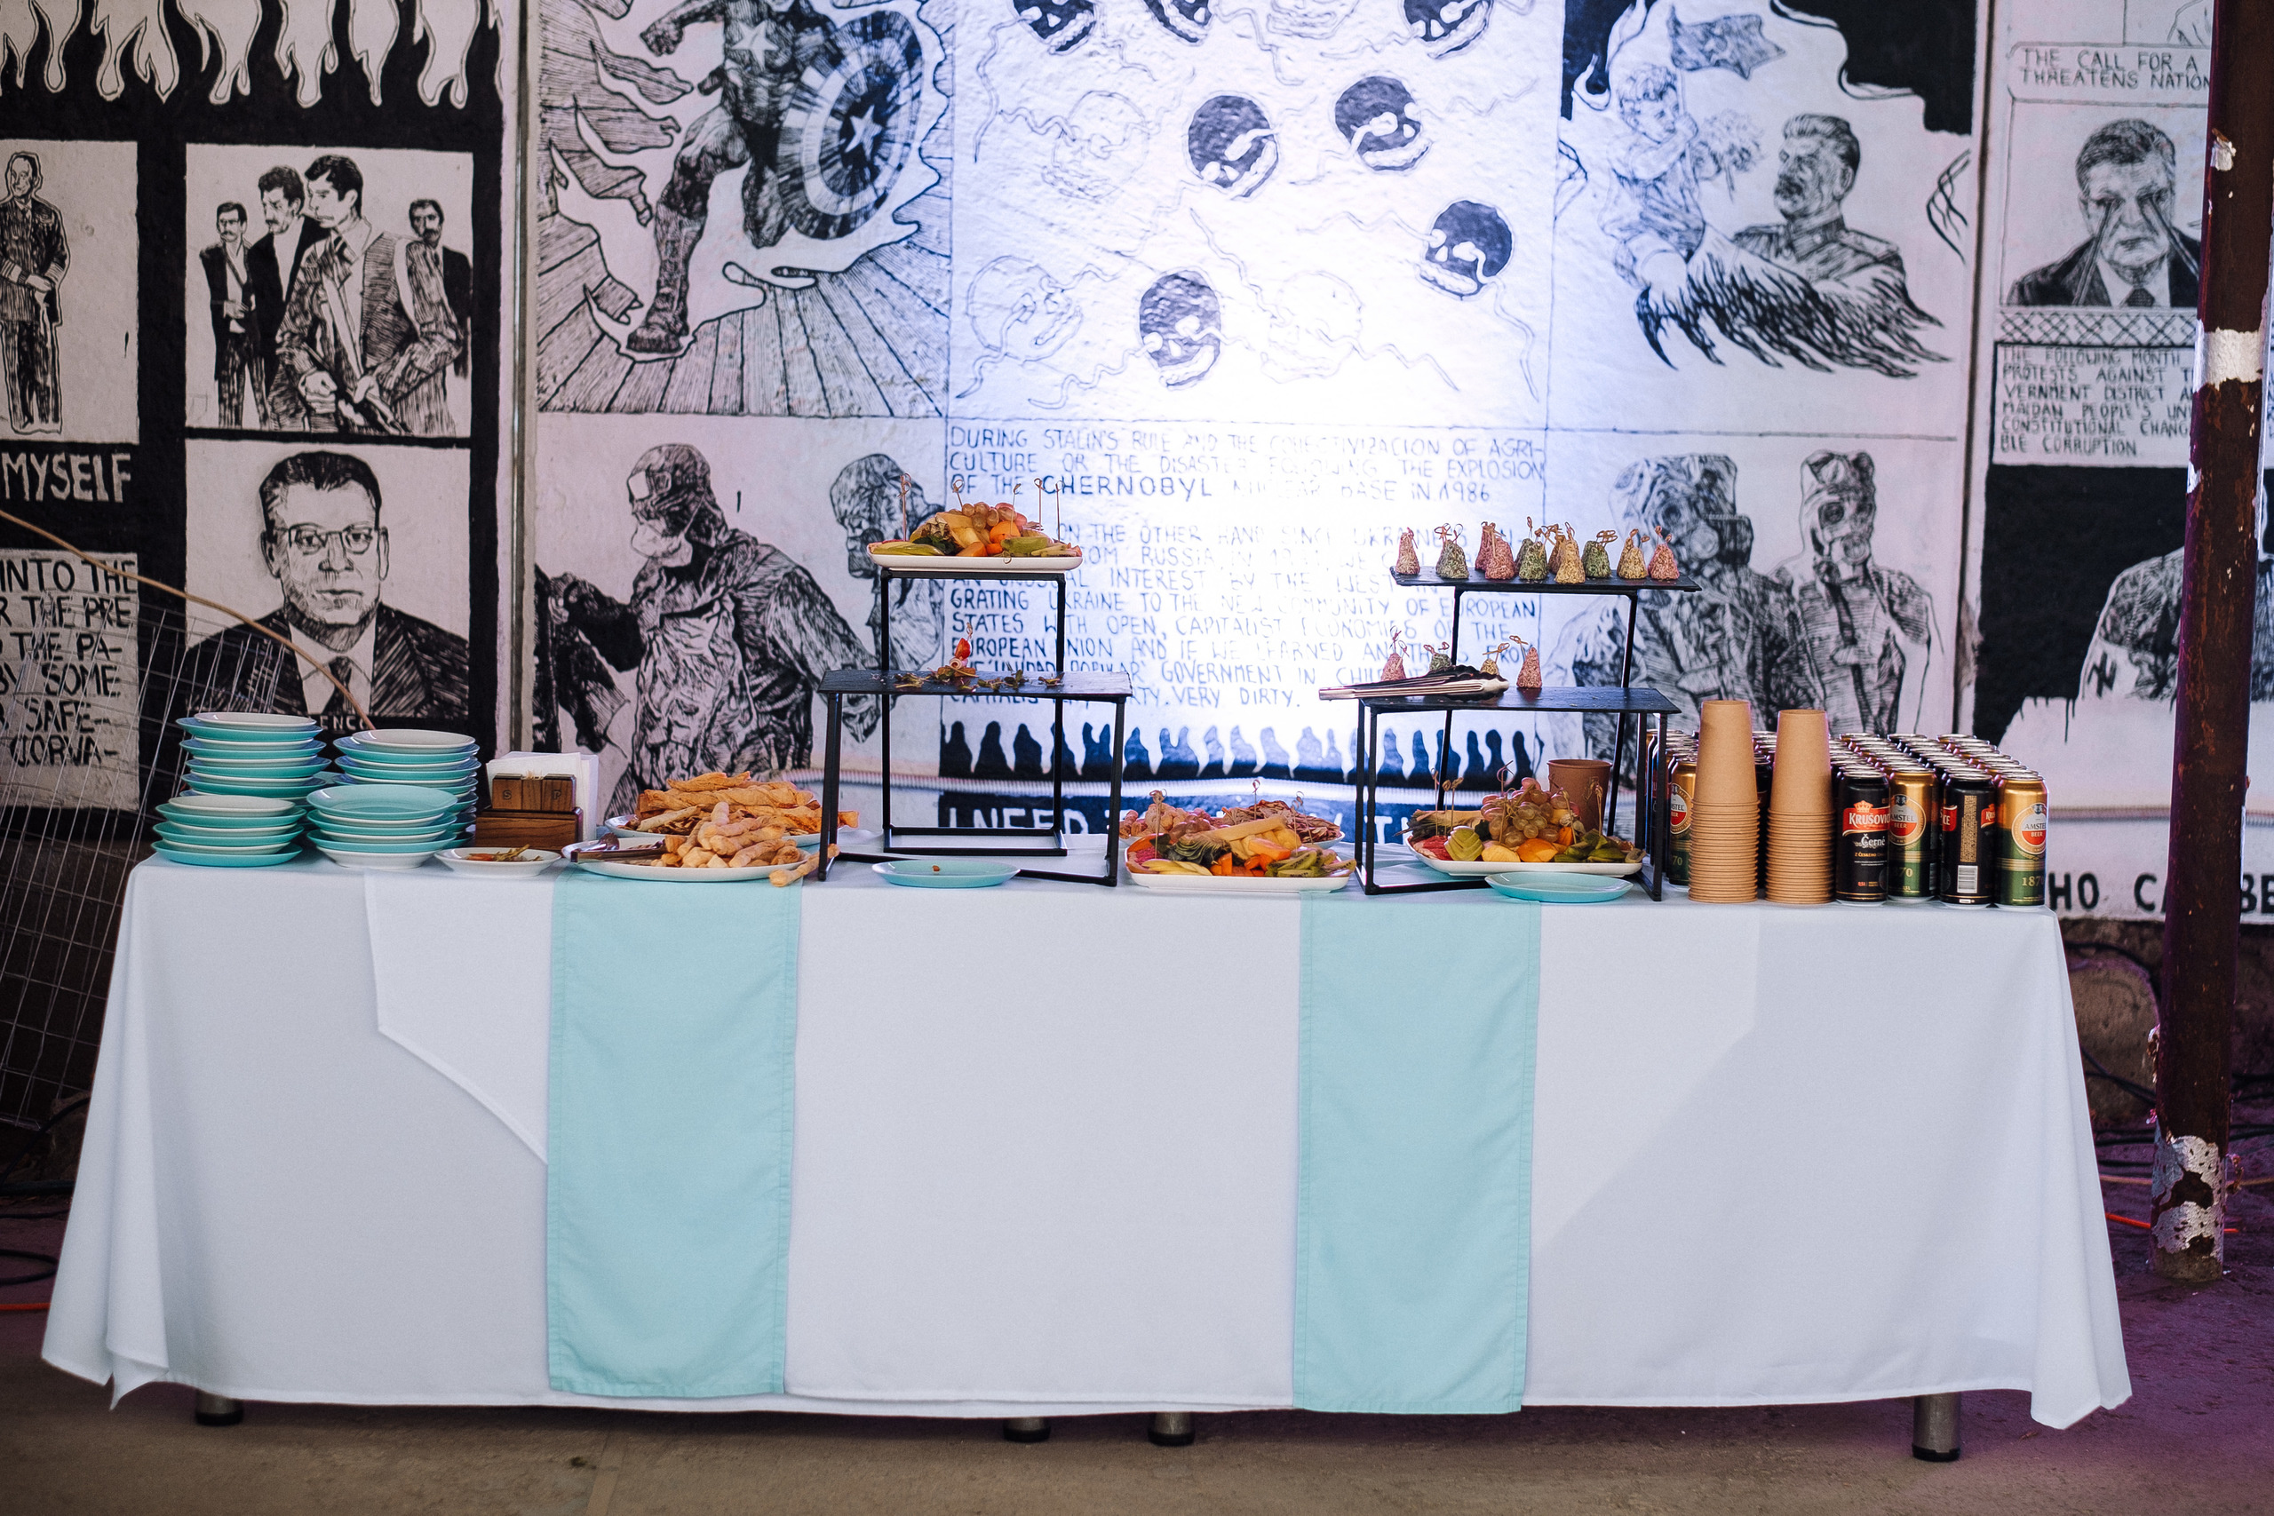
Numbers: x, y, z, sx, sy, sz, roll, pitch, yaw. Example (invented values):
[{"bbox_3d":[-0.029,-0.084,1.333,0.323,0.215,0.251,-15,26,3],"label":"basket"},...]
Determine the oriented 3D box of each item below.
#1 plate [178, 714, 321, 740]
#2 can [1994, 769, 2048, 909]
[{"bbox_3d":[-1.158,-0.032,6.926,0.190,0.022,0.190,1,6,0],"label":"plate"},{"bbox_3d":[1.119,0.105,6.708,0.066,0.168,0.066,1,6,0],"label":"can"}]

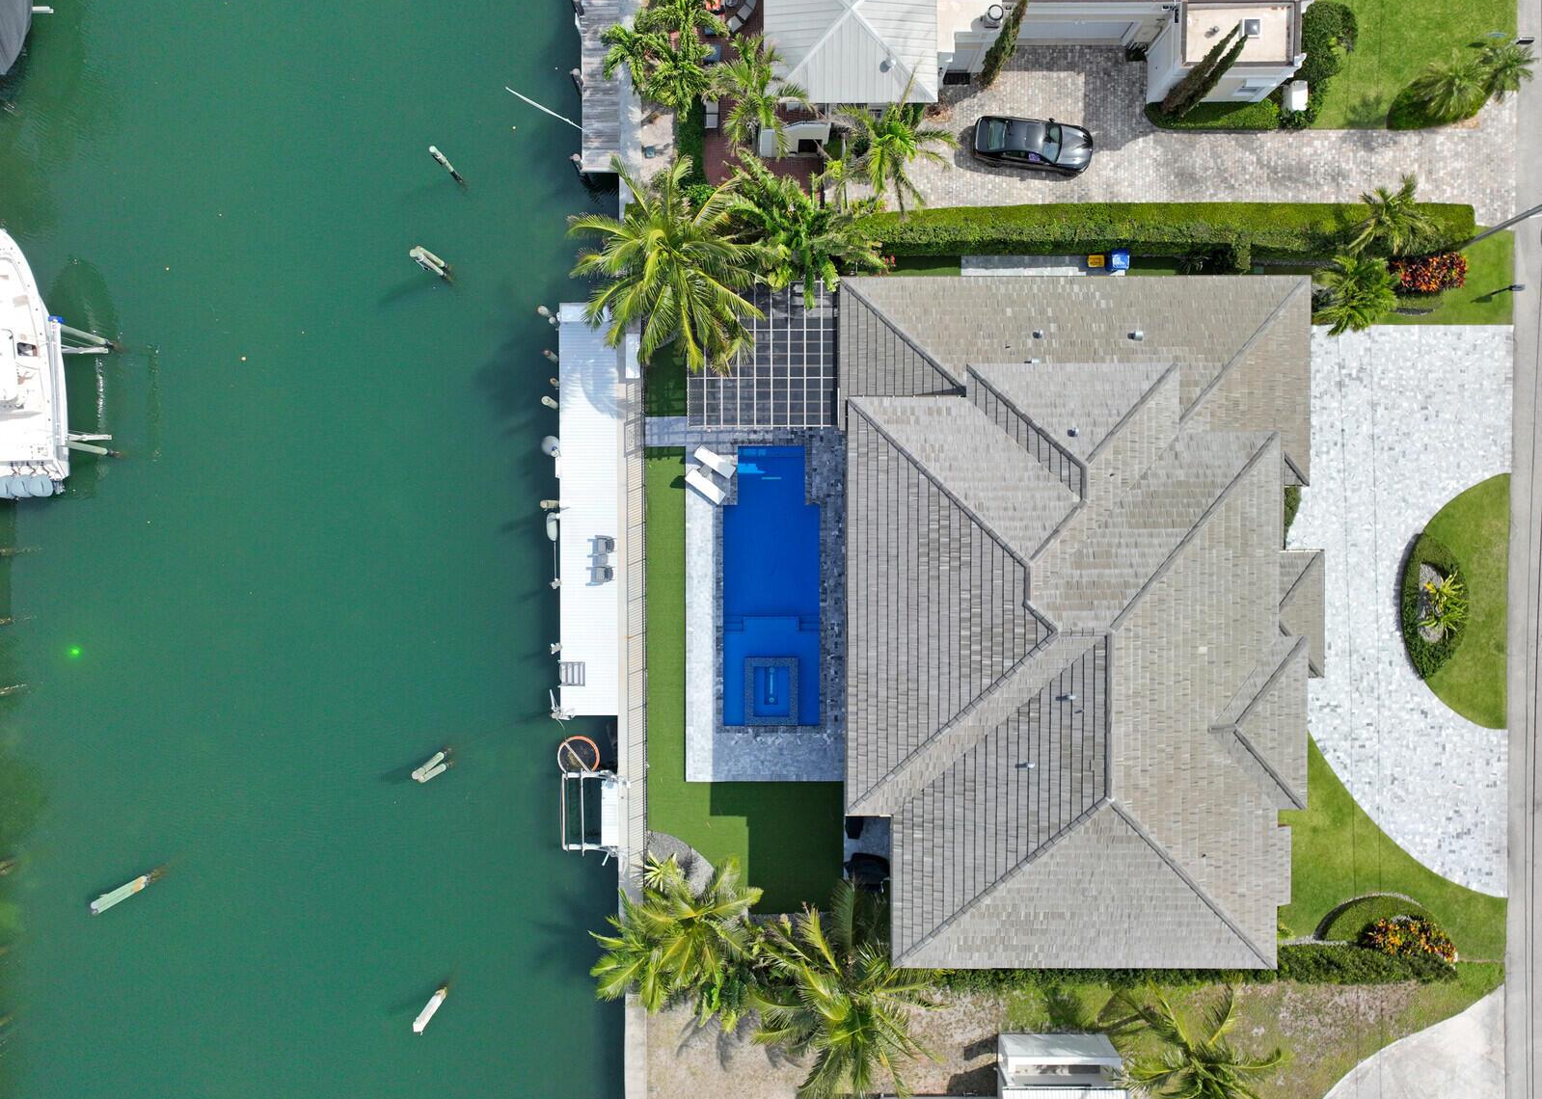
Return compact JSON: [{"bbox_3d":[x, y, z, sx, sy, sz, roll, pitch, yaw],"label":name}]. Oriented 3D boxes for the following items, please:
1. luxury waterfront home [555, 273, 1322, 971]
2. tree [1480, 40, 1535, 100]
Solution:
[{"bbox_3d":[5.906,2.310,39.515,29.700,9.600,25.220,0,91,0],"label":"luxury waterfront home"},{"bbox_3d":[28.825,-18.796,42.516,2.280,2.800,2.390,0,91,0],"label":"tree"}]

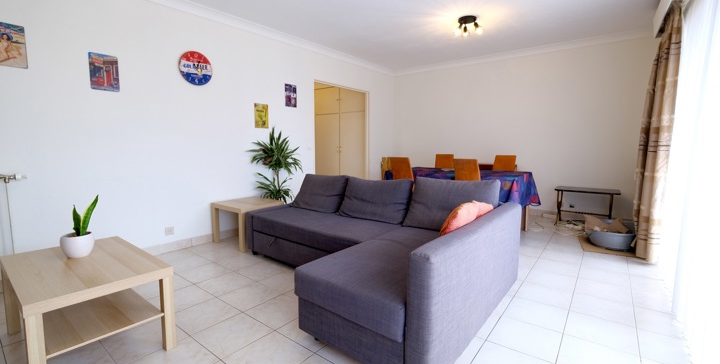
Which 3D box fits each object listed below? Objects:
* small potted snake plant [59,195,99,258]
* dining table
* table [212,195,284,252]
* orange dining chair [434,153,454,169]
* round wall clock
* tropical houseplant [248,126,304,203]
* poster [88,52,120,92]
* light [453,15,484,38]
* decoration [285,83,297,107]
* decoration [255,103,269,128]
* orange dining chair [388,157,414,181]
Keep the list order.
[{"bbox_3d":[-1.600,0.253,1.705,0.150,0.335,0.155,5,8,38],"label":"small potted snake plant"},{"bbox_3d":[1.292,0.237,3.967,1.680,0.760,1.020,5,8,38],"label":"dining table"},{"bbox_3d":[-1.280,0.468,3.482,0.576,0.458,0.541,5,8,38],"label":"table"},{"bbox_3d":[1.276,0.037,4.902,0.390,0.940,0.490,5,8,38],"label":"orange dining chair"},{"bbox_3d":[-1.726,-1.206,3.186,0.035,0.346,0.333,5,8,38],"label":"round wall clock"},{"bbox_3d":[-0.991,-0.001,3.631,0.570,1.290,0.590,5,8,38],"label":"tropical houseplant"},{"bbox_3d":[-2.194,-0.941,2.582,0.015,0.300,0.200,6,9,39],"label":"poster"},{"bbox_3d":[1.230,-1.796,3.458,0.313,0.191,0.308,5,8,38],"label":"light"},{"bbox_3d":[-0.942,-1.189,4.148,0.020,0.298,0.189,5,8,38],"label":"decoration"},{"bbox_3d":[-1.224,-0.828,3.764,0.015,0.295,0.200,6,9,39],"label":"decoration"},{"bbox_3d":[0.637,0.158,3.849,0.390,0.940,0.490,5,8,38],"label":"orange dining chair"}]

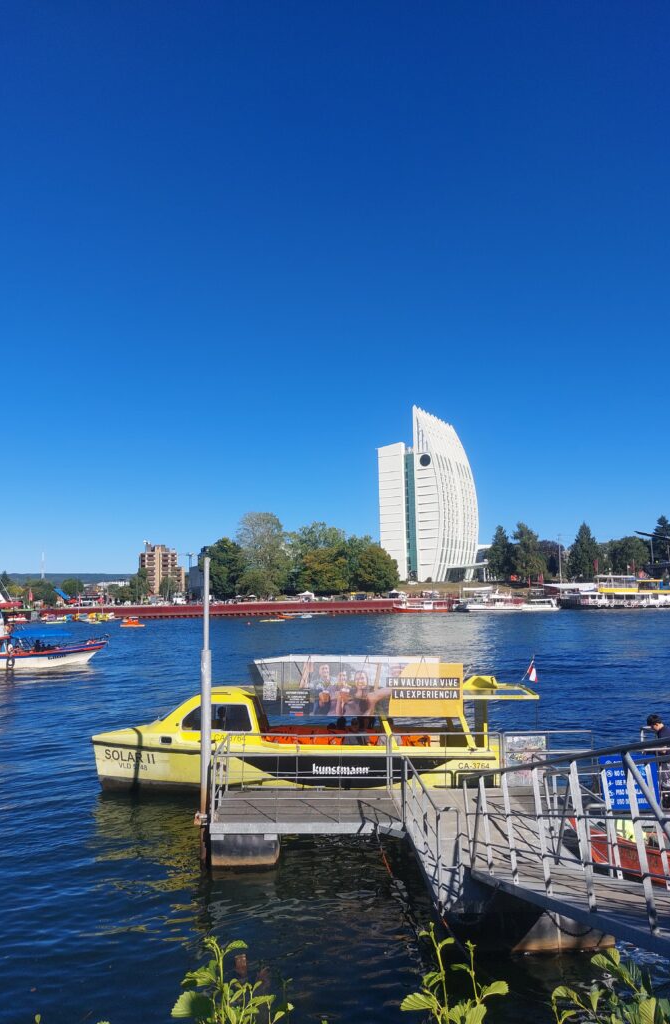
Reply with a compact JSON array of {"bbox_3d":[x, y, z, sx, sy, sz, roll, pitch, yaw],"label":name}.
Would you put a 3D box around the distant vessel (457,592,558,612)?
[{"bbox_3d":[33.771,17.718,139.000,18.500,4.000,5.000,-1,-6,0],"label":"distant vessel"}]

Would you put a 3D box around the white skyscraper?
[{"bbox_3d":[36.110,-4.830,277.420,24.300,65.400,36.000,-5,-8,30],"label":"white skyscraper"}]

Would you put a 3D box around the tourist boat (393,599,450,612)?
[{"bbox_3d":[16.691,17.945,137.000,10.400,2.900,3.200,-1,-6,0],"label":"tourist boat"}]

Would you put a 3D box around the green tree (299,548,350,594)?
[{"bbox_3d":[-3.250,18.900,220.000,15.490,15.180,15.030,-1,-7,0],"label":"green tree"}]

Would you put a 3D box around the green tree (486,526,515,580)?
[{"bbox_3d":[45.454,11.535,195.000,7.500,14.800,7.500,-1,-6,0],"label":"green tree"}]

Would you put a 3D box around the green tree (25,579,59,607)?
[{"bbox_3d":[-80.610,22.250,195.000,8.790,7.960,8.530,-1,-7,0],"label":"green tree"}]

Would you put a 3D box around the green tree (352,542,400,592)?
[{"bbox_3d":[12.660,17.820,222.000,15.010,16.570,14.560,-1,-7,0],"label":"green tree"}]

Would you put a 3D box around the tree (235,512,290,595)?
[{"bbox_3d":[-15.930,9.448,156.000,11.500,18.300,11.500,-1,-6,0],"label":"tree"}]

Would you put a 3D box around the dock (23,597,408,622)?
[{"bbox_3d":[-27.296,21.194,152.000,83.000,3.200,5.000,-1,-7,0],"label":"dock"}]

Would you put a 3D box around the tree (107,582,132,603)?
[{"bbox_3d":[-62.220,23.390,205.000,6.930,6.060,6.720,-1,-7,0],"label":"tree"}]

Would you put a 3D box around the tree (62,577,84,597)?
[{"bbox_3d":[-85.040,24.780,230.000,7.130,7.770,6.910,-1,-7,0],"label":"tree"}]

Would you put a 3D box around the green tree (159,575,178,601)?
[{"bbox_3d":[-48.070,22.090,205.000,5.200,8.080,5.040,-1,-7,0],"label":"green tree"}]

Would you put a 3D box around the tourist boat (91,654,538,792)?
[{"bbox_3d":[-0.404,4.833,16.889,9.900,2.950,2.800,-1,-6,4],"label":"tourist boat"}]

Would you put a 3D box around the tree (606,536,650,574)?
[{"bbox_3d":[77.451,12.577,188.000,10.000,11.500,10.000,-1,-6,0],"label":"tree"}]

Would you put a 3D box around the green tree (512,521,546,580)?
[{"bbox_3d":[68.490,14.260,250.000,12.680,21.130,12.300,-1,-7,0],"label":"green tree"}]

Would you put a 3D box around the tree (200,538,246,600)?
[{"bbox_3d":[-33.750,17.550,213.000,13.800,19.200,13.390,-1,-7,0],"label":"tree"}]

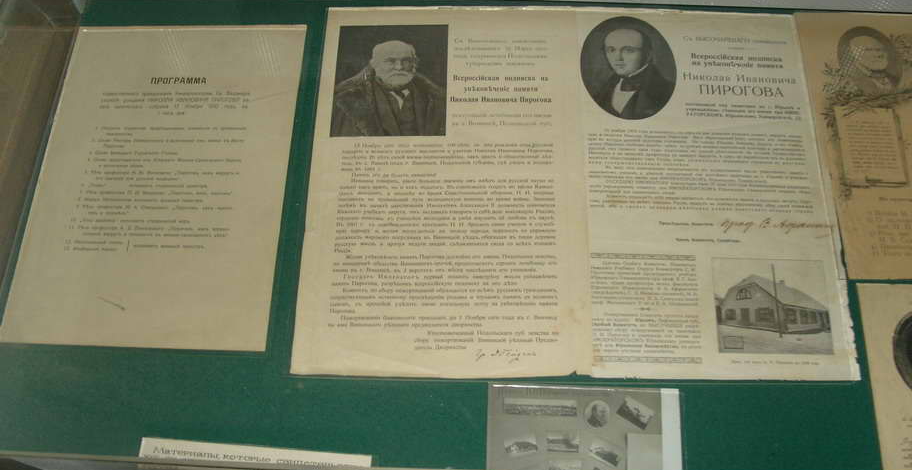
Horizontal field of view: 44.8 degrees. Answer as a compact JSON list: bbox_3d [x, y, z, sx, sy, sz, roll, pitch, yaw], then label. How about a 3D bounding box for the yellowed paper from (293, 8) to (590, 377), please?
[{"bbox_3d":[-0.007,-0.050,0.885,0.218,0.004,0.352,1,59,2],"label":"yellowed paper"}]

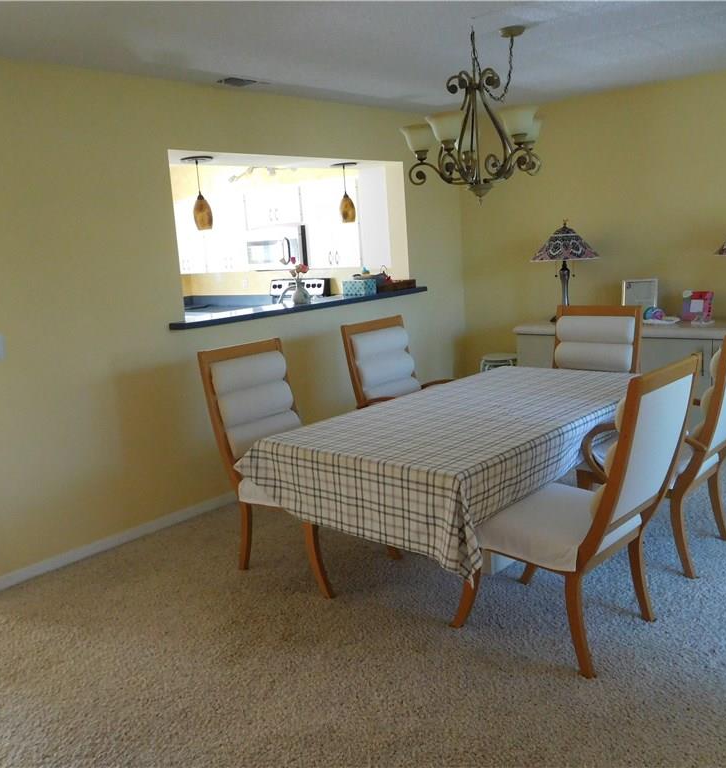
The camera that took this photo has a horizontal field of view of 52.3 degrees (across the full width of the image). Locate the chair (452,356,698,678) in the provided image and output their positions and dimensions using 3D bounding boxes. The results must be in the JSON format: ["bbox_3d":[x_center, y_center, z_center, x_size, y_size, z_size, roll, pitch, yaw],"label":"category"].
[{"bbox_3d":[0.724,0.411,2.639,0.725,1.040,0.535,7,15,44],"label":"chair"}]

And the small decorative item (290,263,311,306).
[{"bbox_3d":[-0.407,-0.655,4.729,0.139,0.278,0.139,-3,11,1],"label":"small decorative item"}]

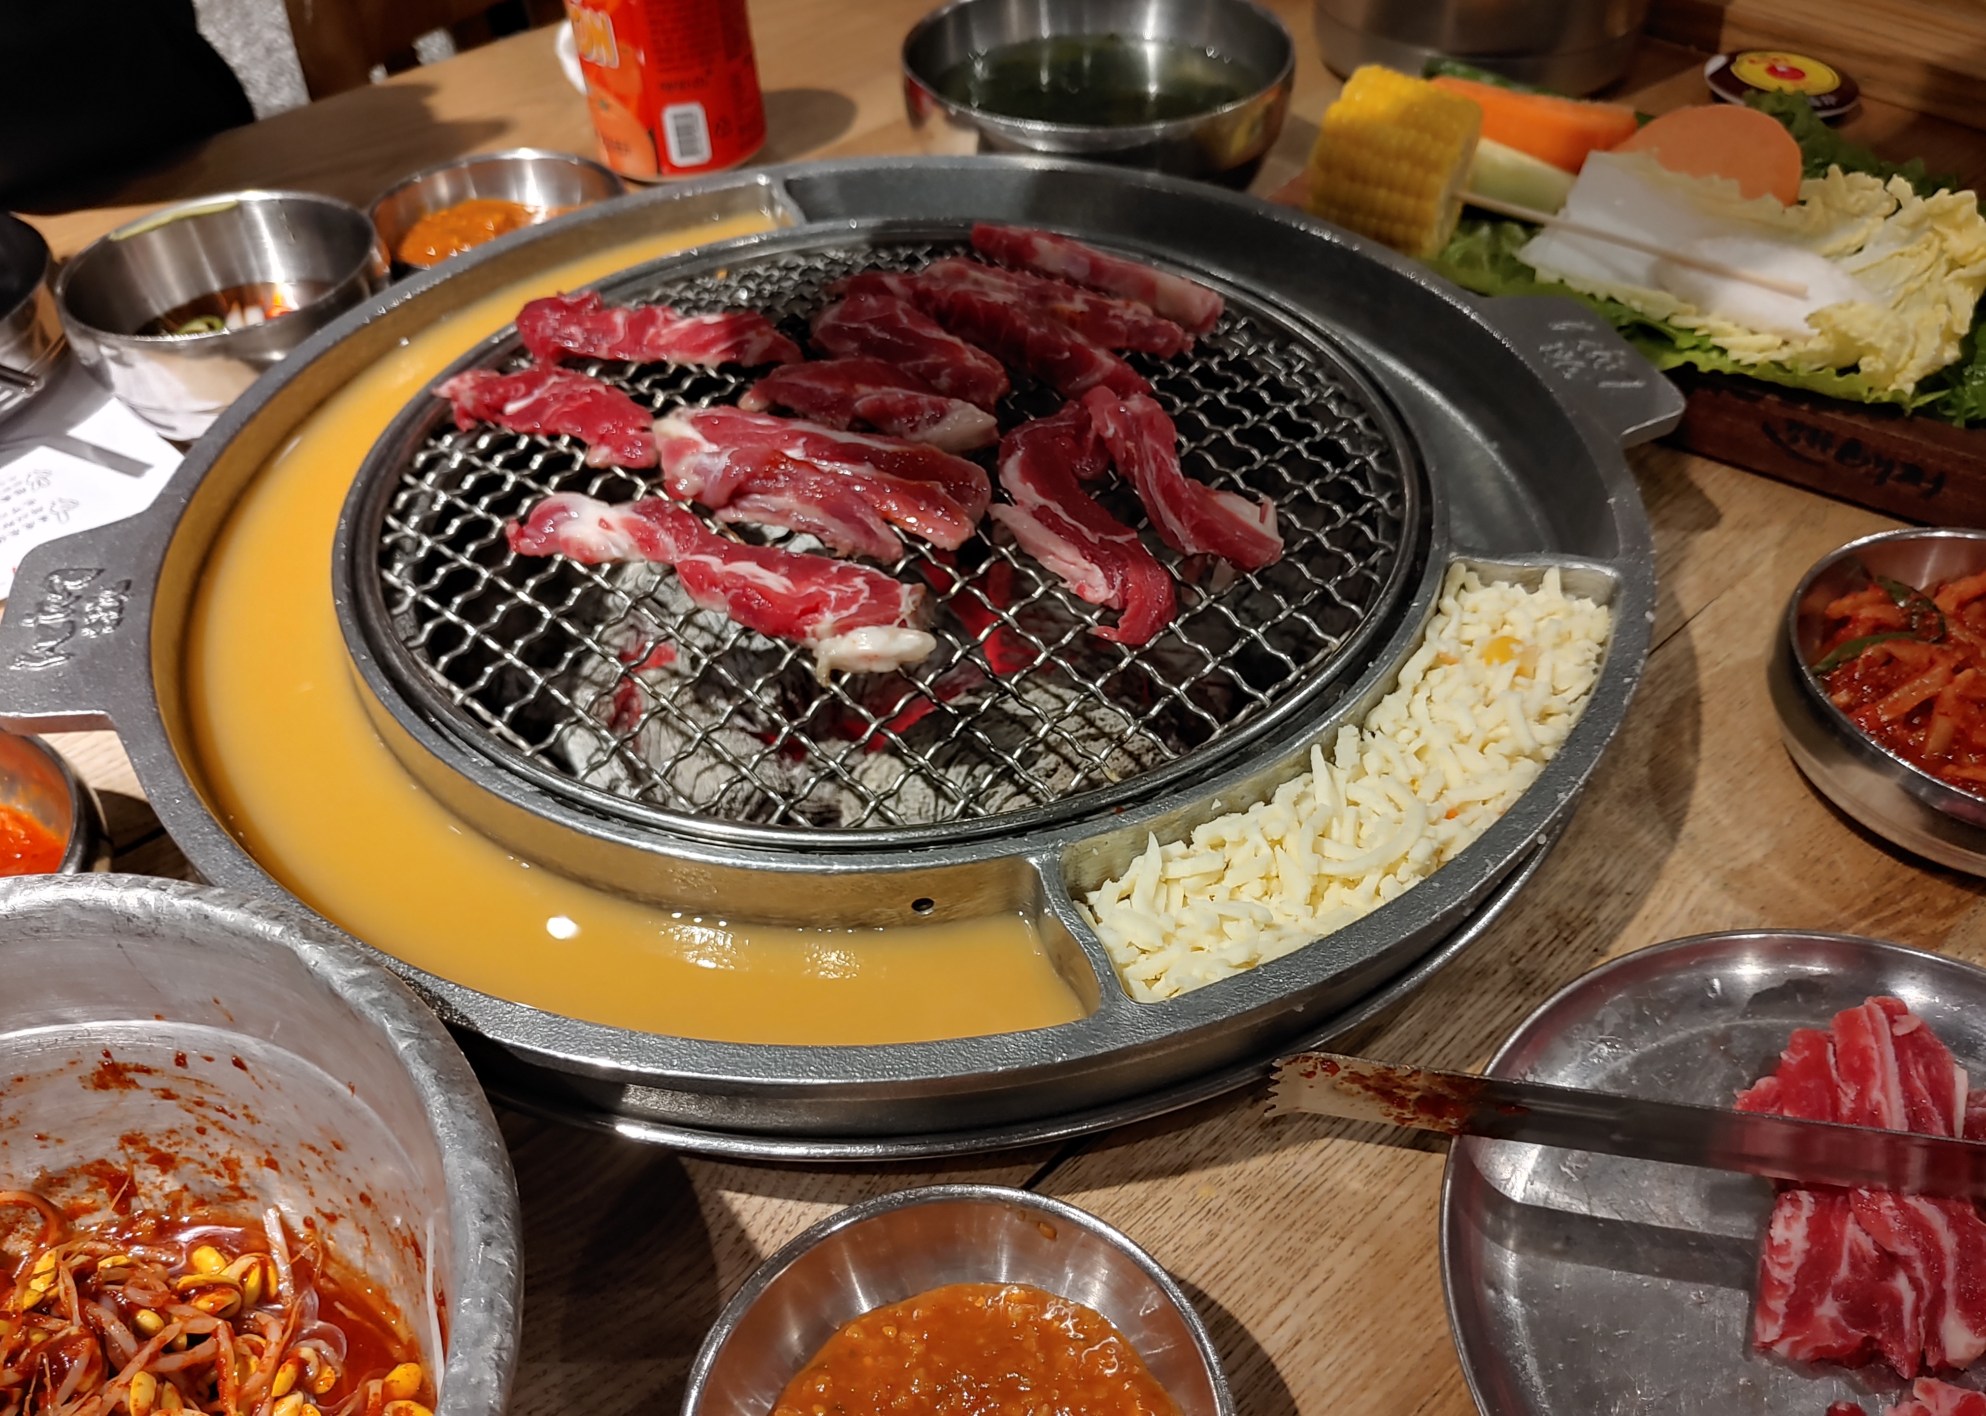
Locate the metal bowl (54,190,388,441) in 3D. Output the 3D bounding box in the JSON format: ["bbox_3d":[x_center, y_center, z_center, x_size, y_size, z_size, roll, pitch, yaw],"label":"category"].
[{"bbox_3d":[-0.228,-0.116,0.457,0.089,0.045,0.089,-1,44,0],"label":"metal bowl"}]

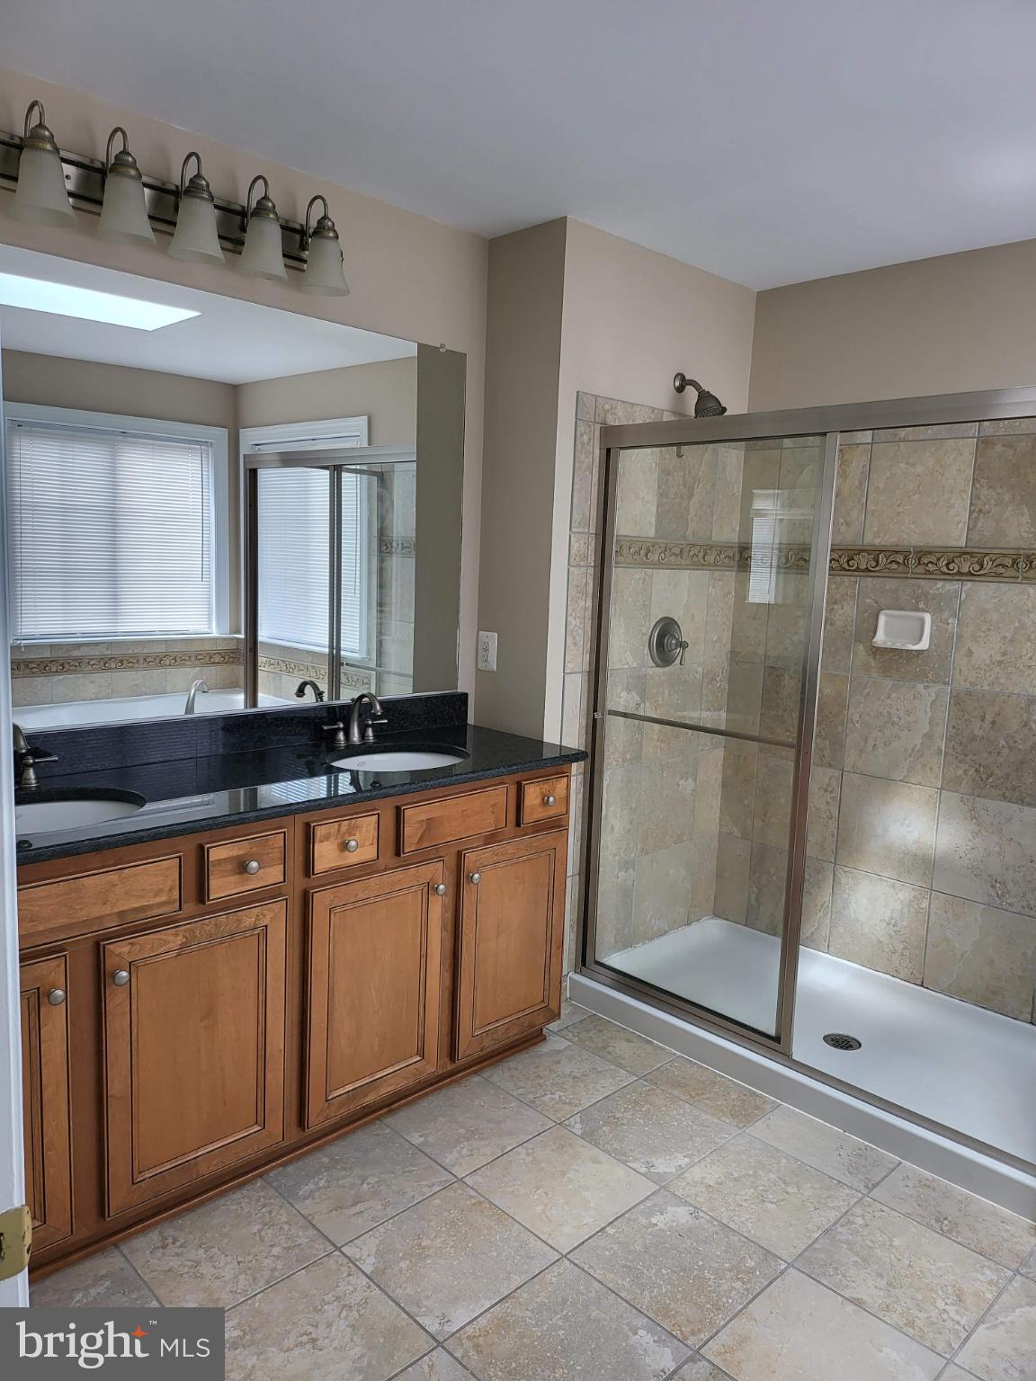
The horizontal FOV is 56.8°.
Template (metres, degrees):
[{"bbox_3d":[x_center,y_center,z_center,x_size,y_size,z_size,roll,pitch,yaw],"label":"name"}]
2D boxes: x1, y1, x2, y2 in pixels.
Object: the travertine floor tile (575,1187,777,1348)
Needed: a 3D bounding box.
[{"bbox_3d":[0.336,1.205,2.016,0.328,0.010,0.332,-5,11,-44],"label":"travertine floor tile"}]

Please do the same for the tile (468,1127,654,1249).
[{"bbox_3d":[0.102,1.166,2.258,0.335,0.010,0.329,-6,11,-44],"label":"tile"}]

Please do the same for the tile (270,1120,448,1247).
[{"bbox_3d":[-0.374,1.147,2.251,0.328,0.010,0.332,-5,11,-44],"label":"tile"}]

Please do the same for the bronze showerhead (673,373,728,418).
[{"bbox_3d":[0.599,-0.968,3.150,0.105,0.170,0.175,-5,11,-44],"label":"bronze showerhead"}]

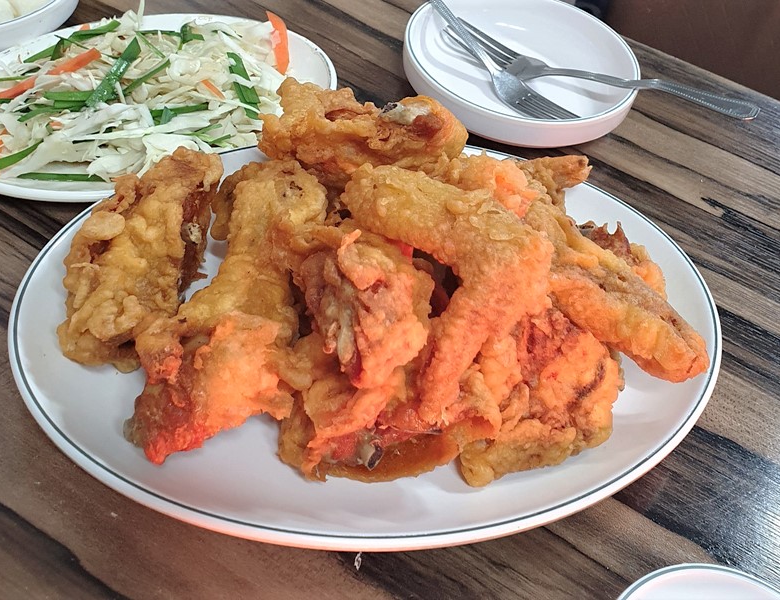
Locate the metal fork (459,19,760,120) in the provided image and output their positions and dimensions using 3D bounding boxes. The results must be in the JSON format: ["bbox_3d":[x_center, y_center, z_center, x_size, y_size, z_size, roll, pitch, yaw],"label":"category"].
[{"bbox_3d":[0.127,-0.146,0.379,0.203,0.018,0.026,23,55,17],"label":"metal fork"}]

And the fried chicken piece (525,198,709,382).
[{"bbox_3d":[0.094,-0.004,0.252,0.094,0.034,0.038,36,57,0],"label":"fried chicken piece"}]

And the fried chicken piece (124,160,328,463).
[{"bbox_3d":[-0.058,0.002,0.236,0.053,0.044,0.120,19,70,9],"label":"fried chicken piece"}]

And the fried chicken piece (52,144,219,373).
[{"bbox_3d":[-0.101,-0.020,0.252,0.048,0.044,0.100,13,54,5],"label":"fried chicken piece"}]

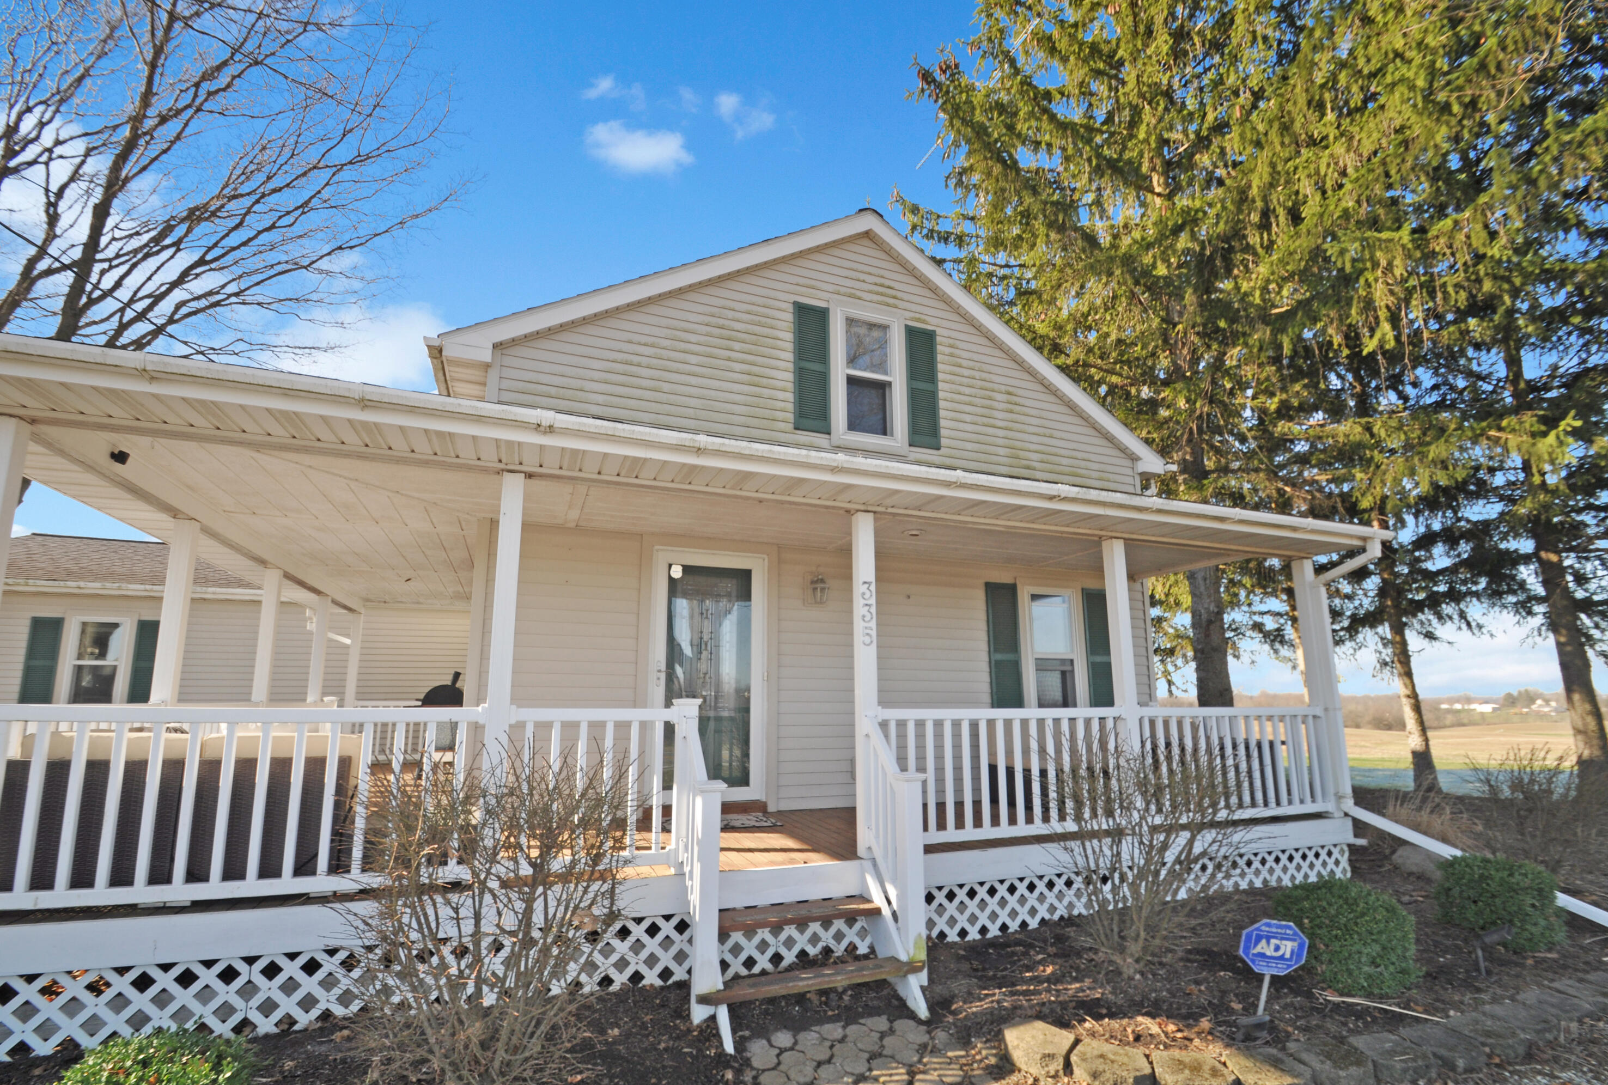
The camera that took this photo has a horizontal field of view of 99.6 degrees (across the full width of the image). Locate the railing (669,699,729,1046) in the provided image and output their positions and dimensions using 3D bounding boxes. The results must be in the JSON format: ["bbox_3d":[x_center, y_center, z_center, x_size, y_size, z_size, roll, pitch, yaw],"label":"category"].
[{"bbox_3d":[-0.535,1.555,3.485,0.140,1.460,0.880,5,-12,-21],"label":"railing"}]

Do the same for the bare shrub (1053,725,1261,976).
[{"bbox_3d":[2.093,1.792,4.098,1.020,1.270,1.000,5,-12,-21],"label":"bare shrub"}]

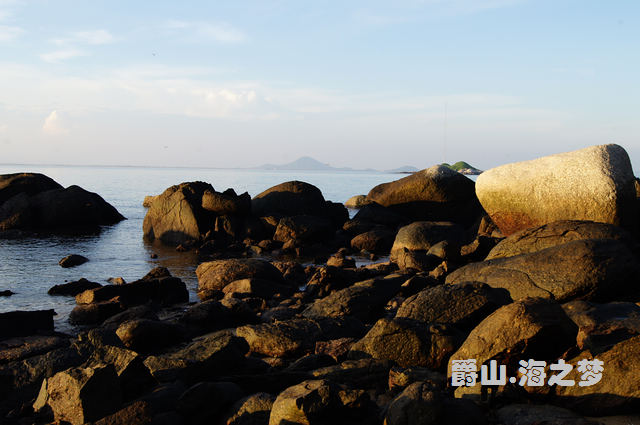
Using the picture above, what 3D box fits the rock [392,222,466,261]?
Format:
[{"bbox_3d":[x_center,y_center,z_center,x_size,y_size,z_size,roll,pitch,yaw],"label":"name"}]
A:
[{"bbox_3d":[2.733,0.724,18.800,1.880,1.024,1.410,2,3,15],"label":"rock"}]

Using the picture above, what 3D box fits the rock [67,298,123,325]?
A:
[{"bbox_3d":[-2.877,1.275,9.600,0.650,0.270,0.500,1,3,0],"label":"rock"}]

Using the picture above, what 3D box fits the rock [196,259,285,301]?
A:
[{"bbox_3d":[-1.353,1.160,12.900,1.516,0.686,1.137,2,3,15],"label":"rock"}]

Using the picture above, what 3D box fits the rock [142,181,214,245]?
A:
[{"bbox_3d":[-3.795,0.000,20.000,1.800,1.700,1.600,1,3,0],"label":"rock"}]

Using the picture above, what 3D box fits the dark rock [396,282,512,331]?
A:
[{"bbox_3d":[1.605,1.137,9.000,1.393,0.529,0.975,2,3,15],"label":"dark rock"}]

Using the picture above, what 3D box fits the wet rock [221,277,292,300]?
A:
[{"bbox_3d":[-0.990,1.264,12.200,1.211,0.321,0.727,2,3,15],"label":"wet rock"}]

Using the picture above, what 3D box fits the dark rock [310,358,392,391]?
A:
[{"bbox_3d":[0.263,1.351,6.200,0.674,0.210,0.506,2,3,10],"label":"dark rock"}]

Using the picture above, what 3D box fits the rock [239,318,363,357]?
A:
[{"bbox_3d":[-0.183,1.173,7.000,1.150,0.350,0.700,1,3,-5],"label":"rock"}]

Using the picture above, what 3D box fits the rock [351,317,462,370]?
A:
[{"bbox_3d":[0.757,1.159,6.600,0.950,0.400,0.720,1,3,0],"label":"rock"}]

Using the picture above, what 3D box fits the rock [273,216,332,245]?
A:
[{"bbox_3d":[-0.460,0.447,19.600,1.500,0.780,1.200,1,3,0],"label":"rock"}]

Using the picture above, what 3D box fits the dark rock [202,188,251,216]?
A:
[{"bbox_3d":[-2.857,-0.308,22.800,1.439,0.848,1.008,2,3,10],"label":"dark rock"}]

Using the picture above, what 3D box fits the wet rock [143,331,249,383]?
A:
[{"bbox_3d":[-1.035,1.197,6.200,0.850,0.360,0.600,0,3,-15],"label":"wet rock"}]

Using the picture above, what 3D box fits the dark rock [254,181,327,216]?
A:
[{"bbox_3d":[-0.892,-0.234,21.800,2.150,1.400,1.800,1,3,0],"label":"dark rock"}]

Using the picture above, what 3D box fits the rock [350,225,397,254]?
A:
[{"bbox_3d":[1.511,0.759,20.300,1.339,0.739,1.004,2,3,15],"label":"rock"}]

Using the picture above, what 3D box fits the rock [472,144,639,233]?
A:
[{"bbox_3d":[5.096,-0.464,16.200,3.308,2.013,2.150,2,3,18],"label":"rock"}]

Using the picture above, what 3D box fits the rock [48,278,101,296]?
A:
[{"bbox_3d":[-3.803,1.167,11.600,0.780,0.230,0.500,1,3,0],"label":"rock"}]

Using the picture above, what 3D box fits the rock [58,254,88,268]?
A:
[{"bbox_3d":[-5.618,1.116,17.000,0.642,0.306,0.449,1,3,0],"label":"rock"}]

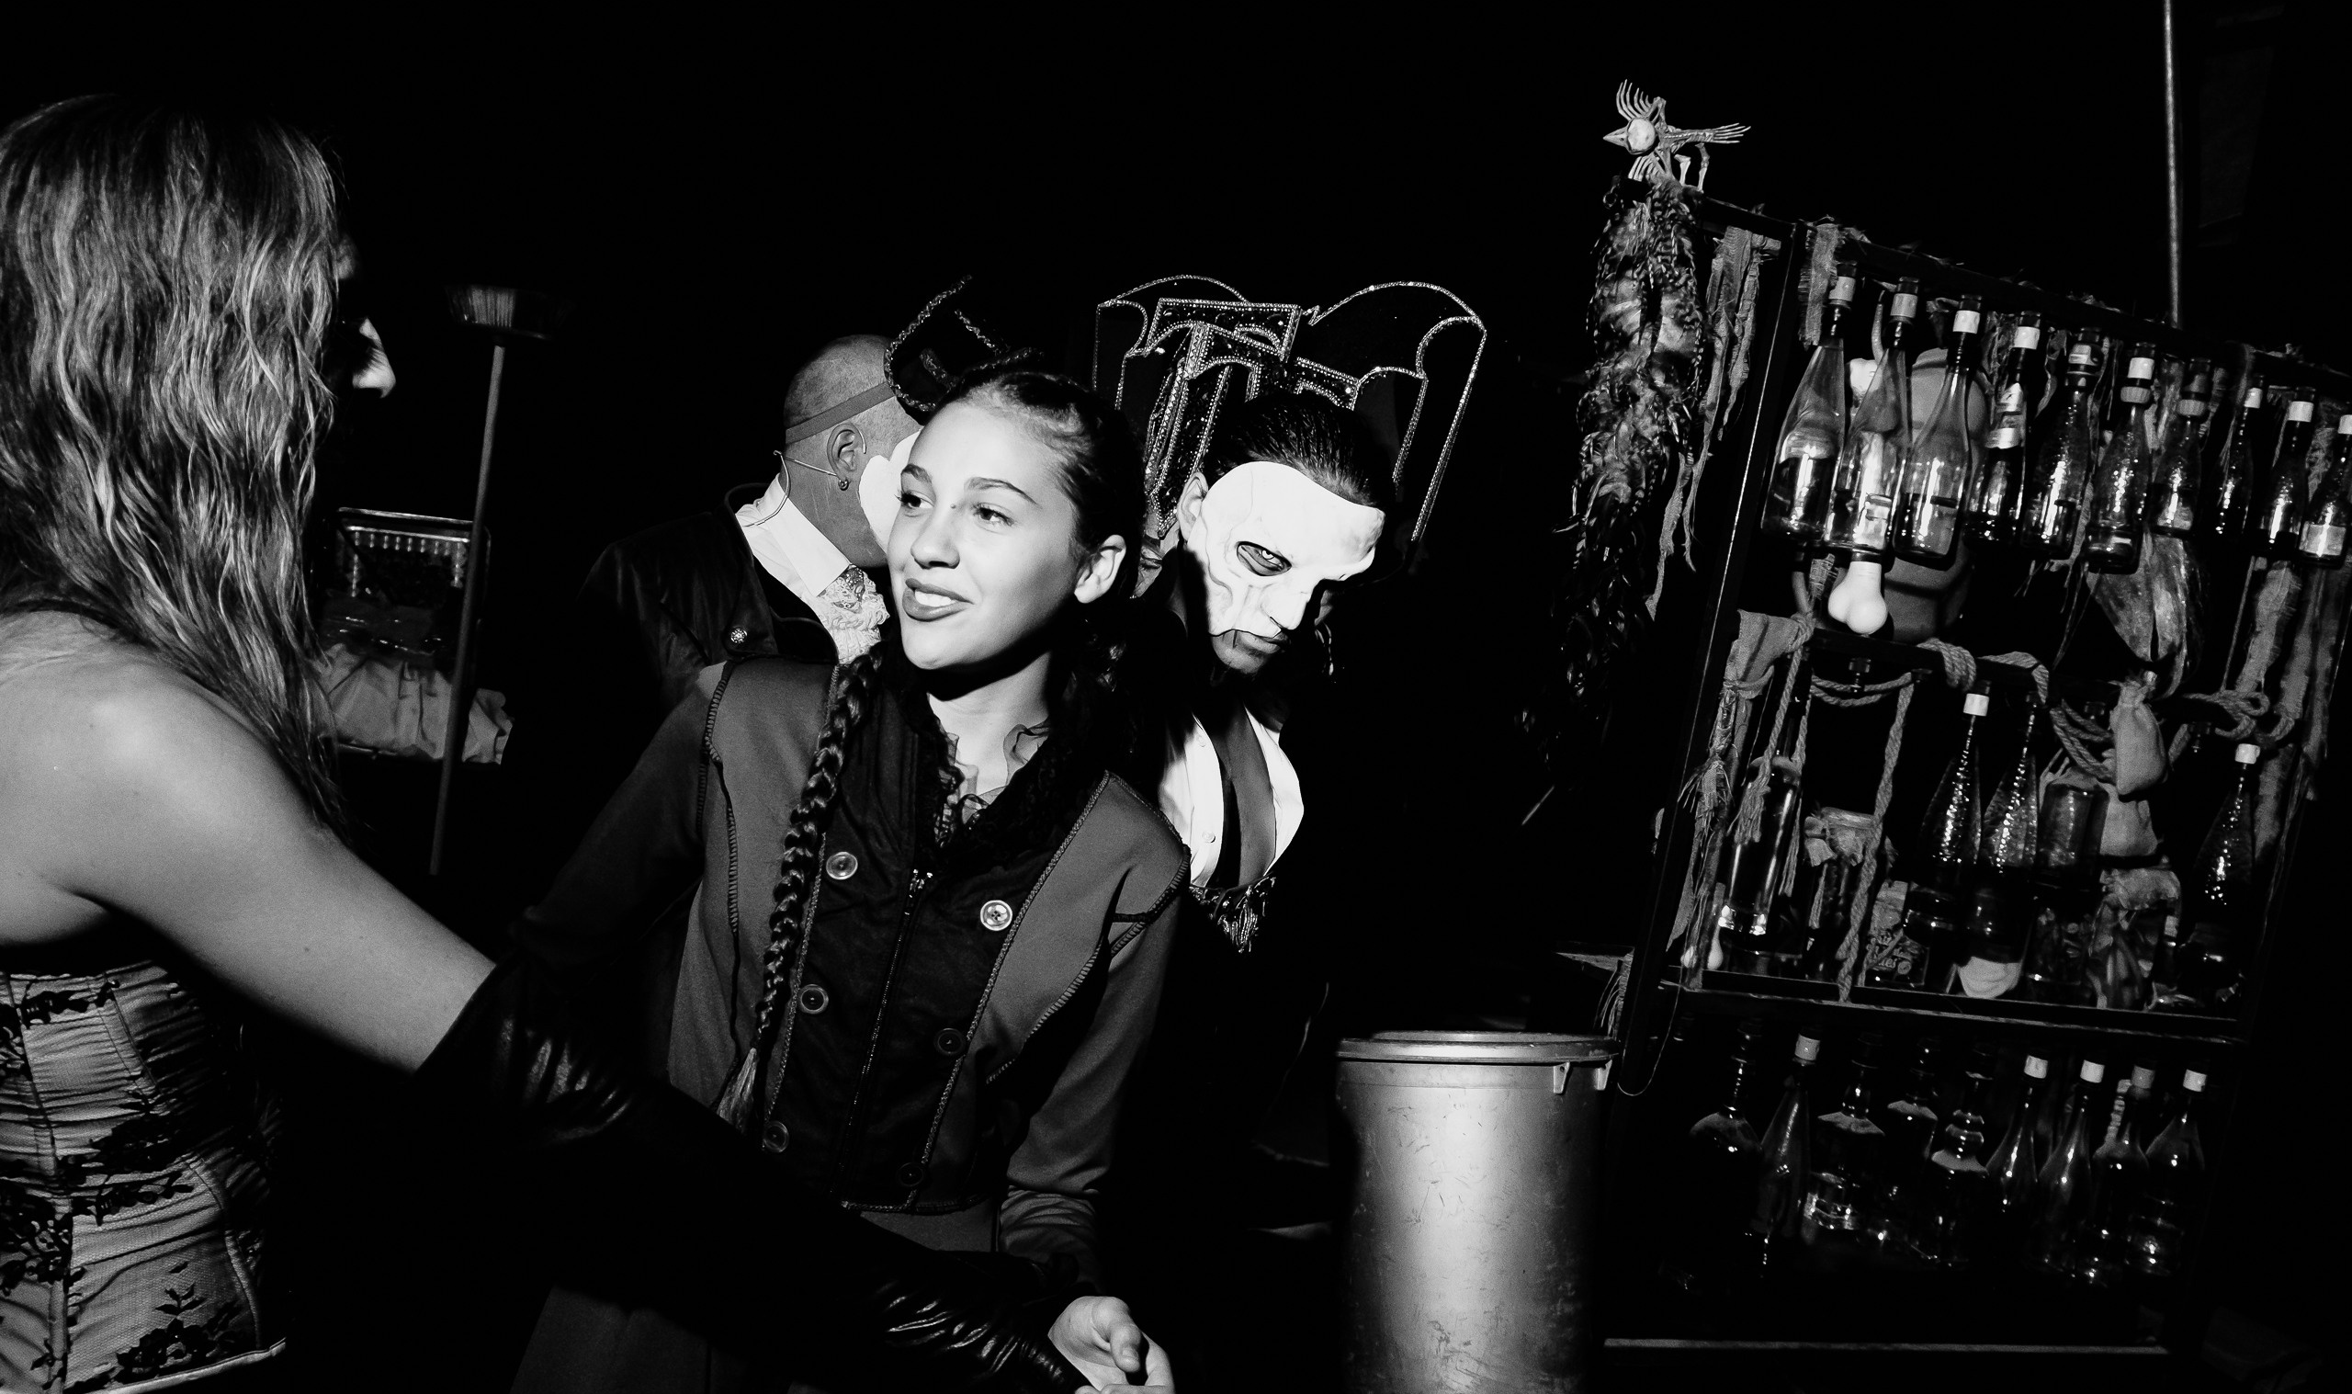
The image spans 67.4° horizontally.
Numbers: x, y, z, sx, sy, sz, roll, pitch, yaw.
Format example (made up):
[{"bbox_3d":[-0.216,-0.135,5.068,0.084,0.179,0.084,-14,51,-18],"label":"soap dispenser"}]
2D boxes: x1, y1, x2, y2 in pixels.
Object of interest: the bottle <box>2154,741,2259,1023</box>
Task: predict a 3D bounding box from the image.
[{"bbox_3d":[1.391,0.224,2.348,0.078,0.325,0.078,8,6,-19],"label":"bottle"}]

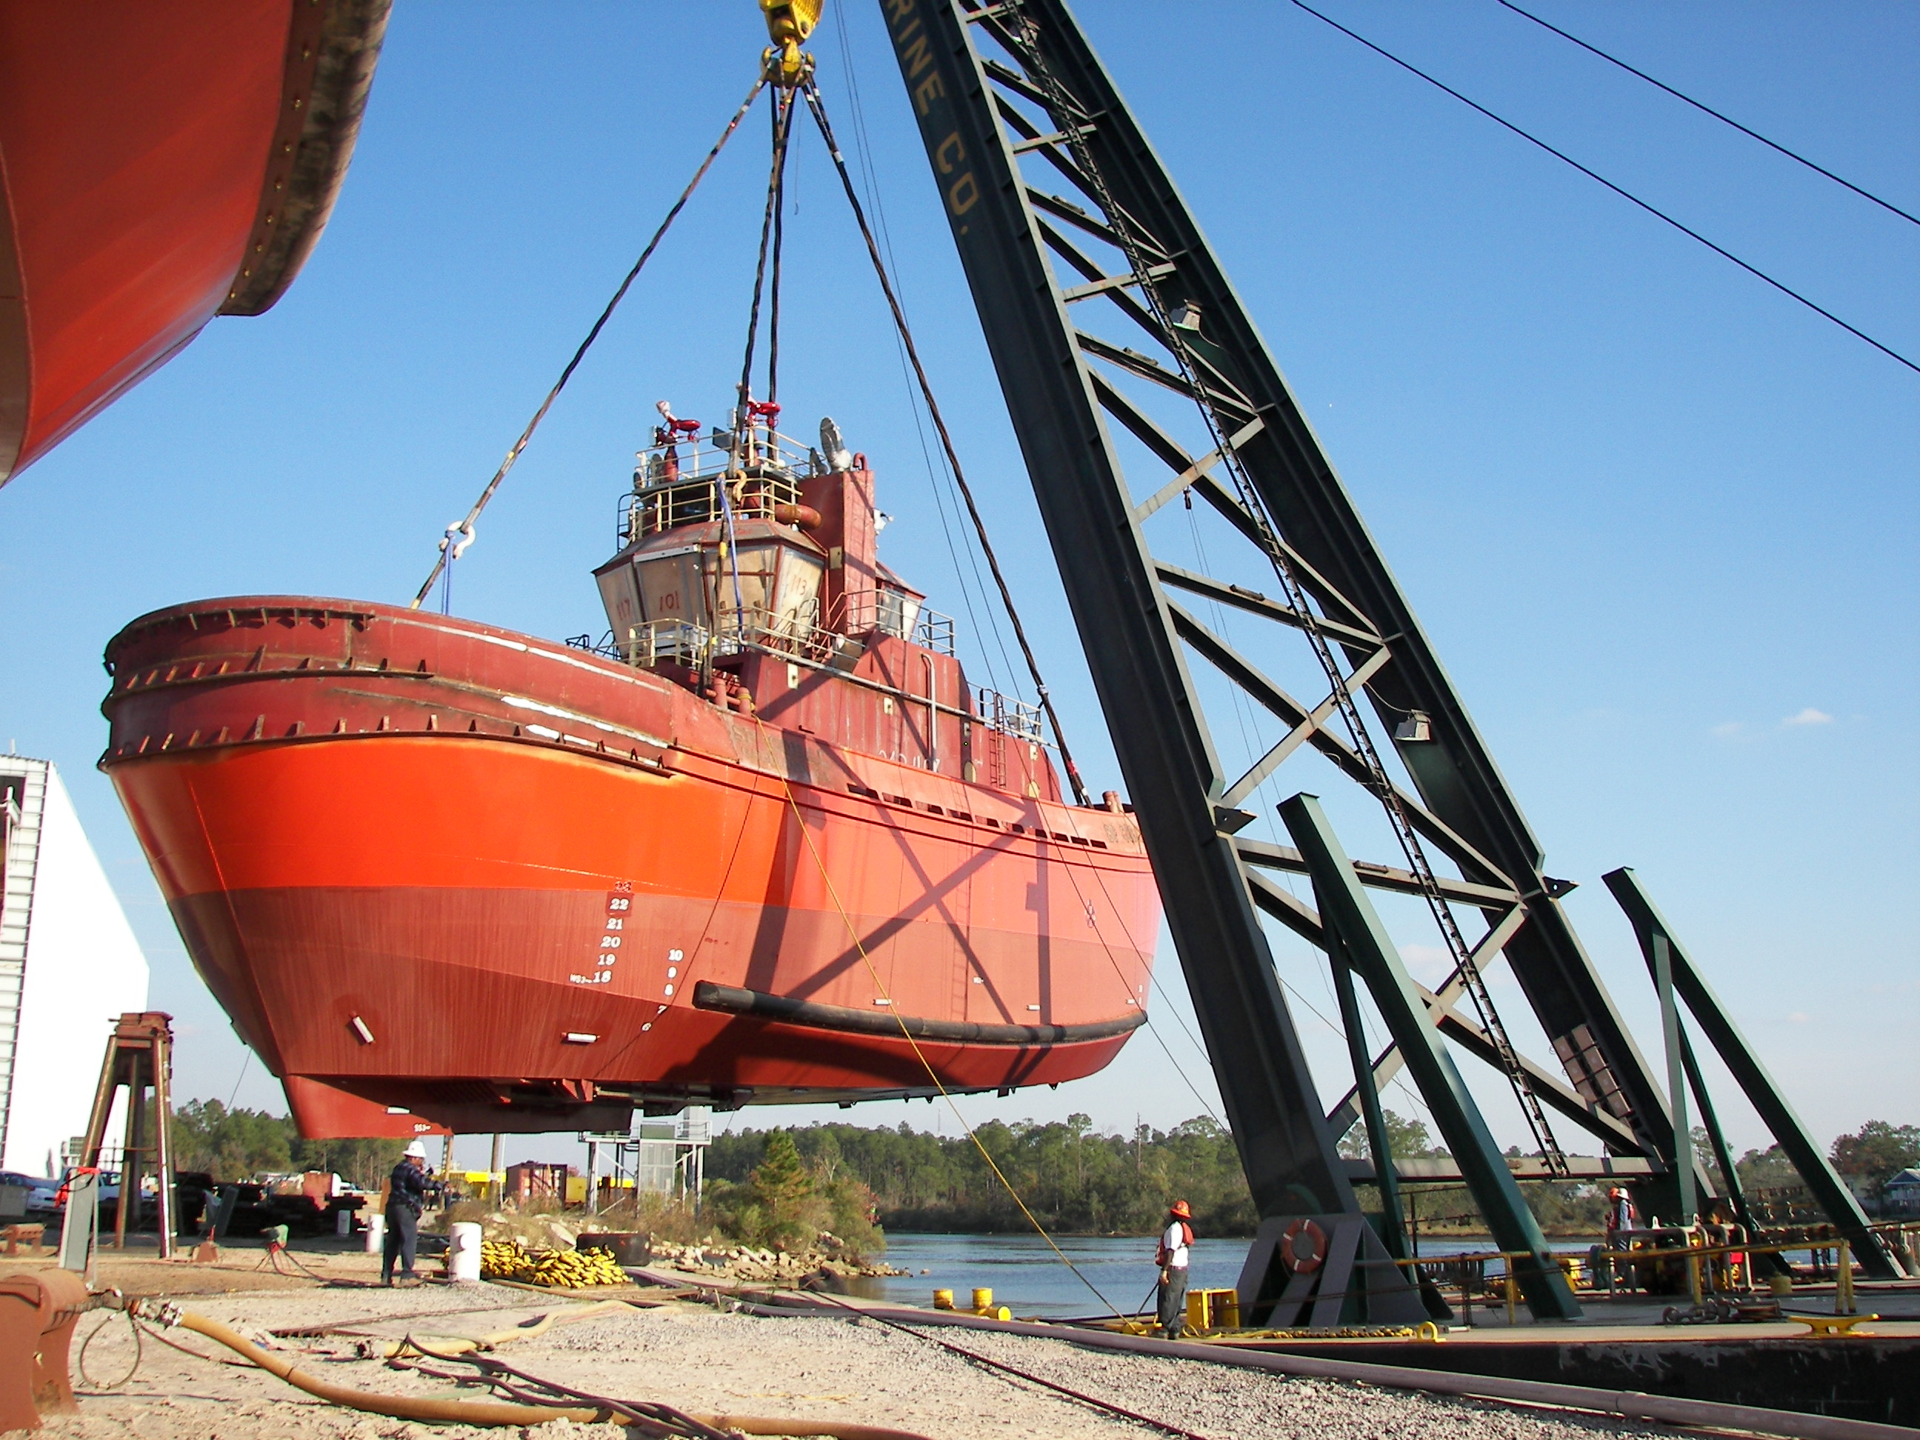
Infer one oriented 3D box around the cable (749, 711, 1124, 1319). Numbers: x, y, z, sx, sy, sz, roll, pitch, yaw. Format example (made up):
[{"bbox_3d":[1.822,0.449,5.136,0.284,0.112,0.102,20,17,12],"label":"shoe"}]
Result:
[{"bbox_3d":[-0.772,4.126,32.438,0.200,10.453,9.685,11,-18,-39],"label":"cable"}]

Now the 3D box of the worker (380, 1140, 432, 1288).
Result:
[{"bbox_3d":[-7.181,6.402,25.914,0.620,1.820,0.550,4,-14,-14],"label":"worker"}]

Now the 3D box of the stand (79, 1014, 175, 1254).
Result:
[{"bbox_3d":[-16.157,8.008,38.685,1.850,4.625,1.700,4,-14,-14],"label":"stand"}]

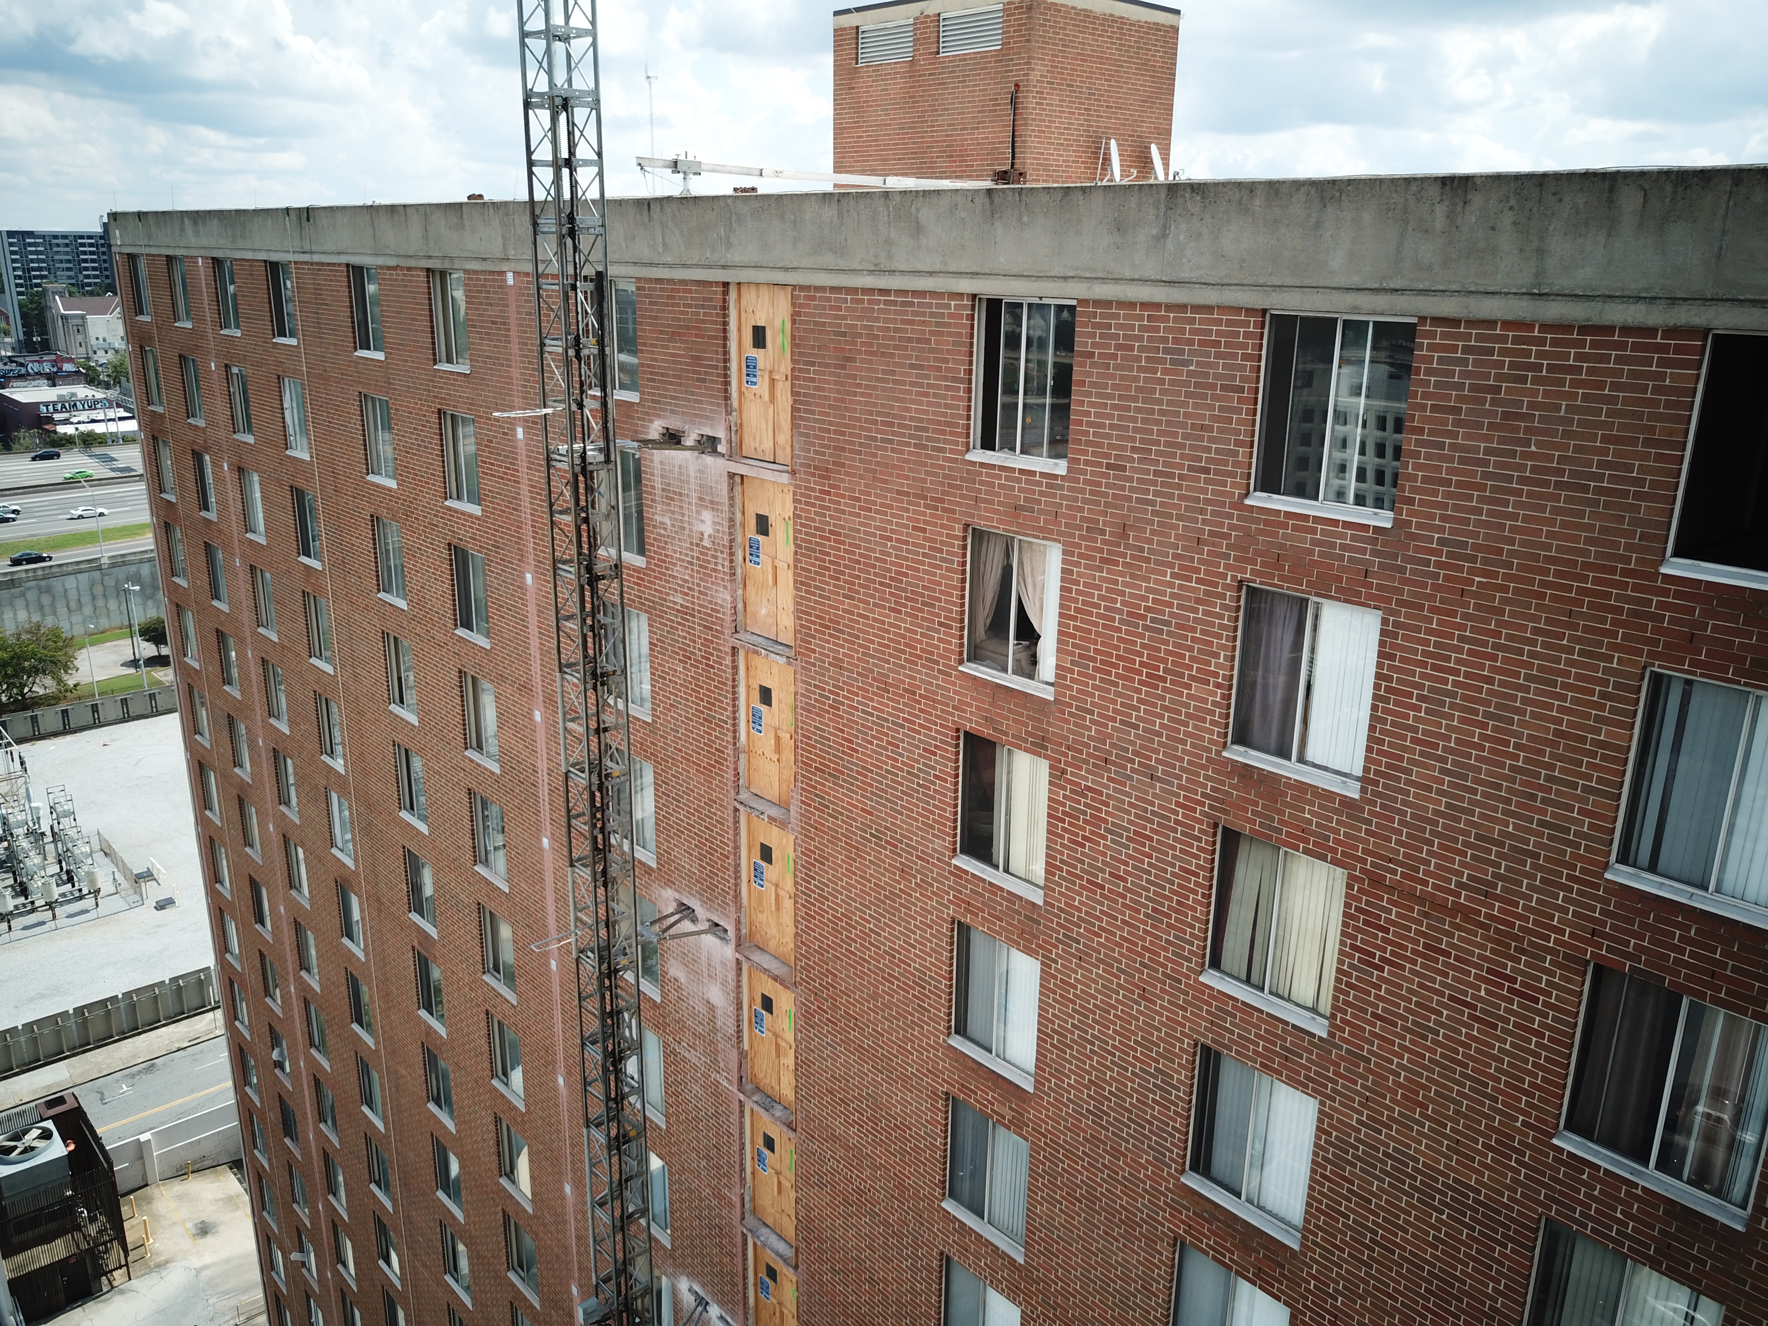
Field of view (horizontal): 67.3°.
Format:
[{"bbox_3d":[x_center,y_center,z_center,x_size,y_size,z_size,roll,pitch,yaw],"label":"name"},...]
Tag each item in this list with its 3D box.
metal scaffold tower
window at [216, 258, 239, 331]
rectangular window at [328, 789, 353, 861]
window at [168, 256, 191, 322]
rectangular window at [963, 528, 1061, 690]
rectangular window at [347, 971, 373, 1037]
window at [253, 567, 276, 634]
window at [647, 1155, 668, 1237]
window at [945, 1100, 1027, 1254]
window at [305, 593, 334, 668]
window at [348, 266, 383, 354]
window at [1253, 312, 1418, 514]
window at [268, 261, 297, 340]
[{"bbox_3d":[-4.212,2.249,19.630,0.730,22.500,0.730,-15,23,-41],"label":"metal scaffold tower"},{"bbox_3d":[-16.035,-9.010,32.575,0.100,1.690,1.460,-15,23,-41],"label":"window"},{"bbox_3d":[-13.769,4.150,33.869,0.120,1.684,1.437,-14,23,-41],"label":"rectangular window"},{"bbox_3d":[-18.581,-9.890,35.199,0.120,1.652,1.437,-14,23,-41],"label":"window"},{"bbox_3d":[1.506,-0.672,15.395,0.100,1.690,1.460,-15,23,-41],"label":"rectangular window"},{"bbox_3d":[-14.131,9.279,36.046,0.130,1.758,1.500,-15,23,-41],"label":"rectangular window"},{"bbox_3d":[-16.502,-1.657,35.572,0.120,1.741,1.506,-14,23,-41],"label":"window"},{"bbox_3d":[-4.478,9.976,25.473,0.130,1.758,1.500,-15,23,-41],"label":"window"},{"bbox_3d":[1.399,6.734,17.657,0.100,1.690,1.460,-15,23,-41],"label":"window"},{"bbox_3d":[-13.949,-0.801,32.968,0.120,1.741,1.506,-14,23,-41],"label":"window"},{"bbox_3d":[-10.570,-7.258,27.264,0.130,1.733,1.500,-15,23,-41],"label":"window"},{"bbox_3d":[4.186,-2.343,12.277,0.120,1.741,1.506,-14,23,-41],"label":"window"},{"bbox_3d":[-13.810,-8.344,30.564,0.130,1.733,1.500,-15,23,-41],"label":"window"}]

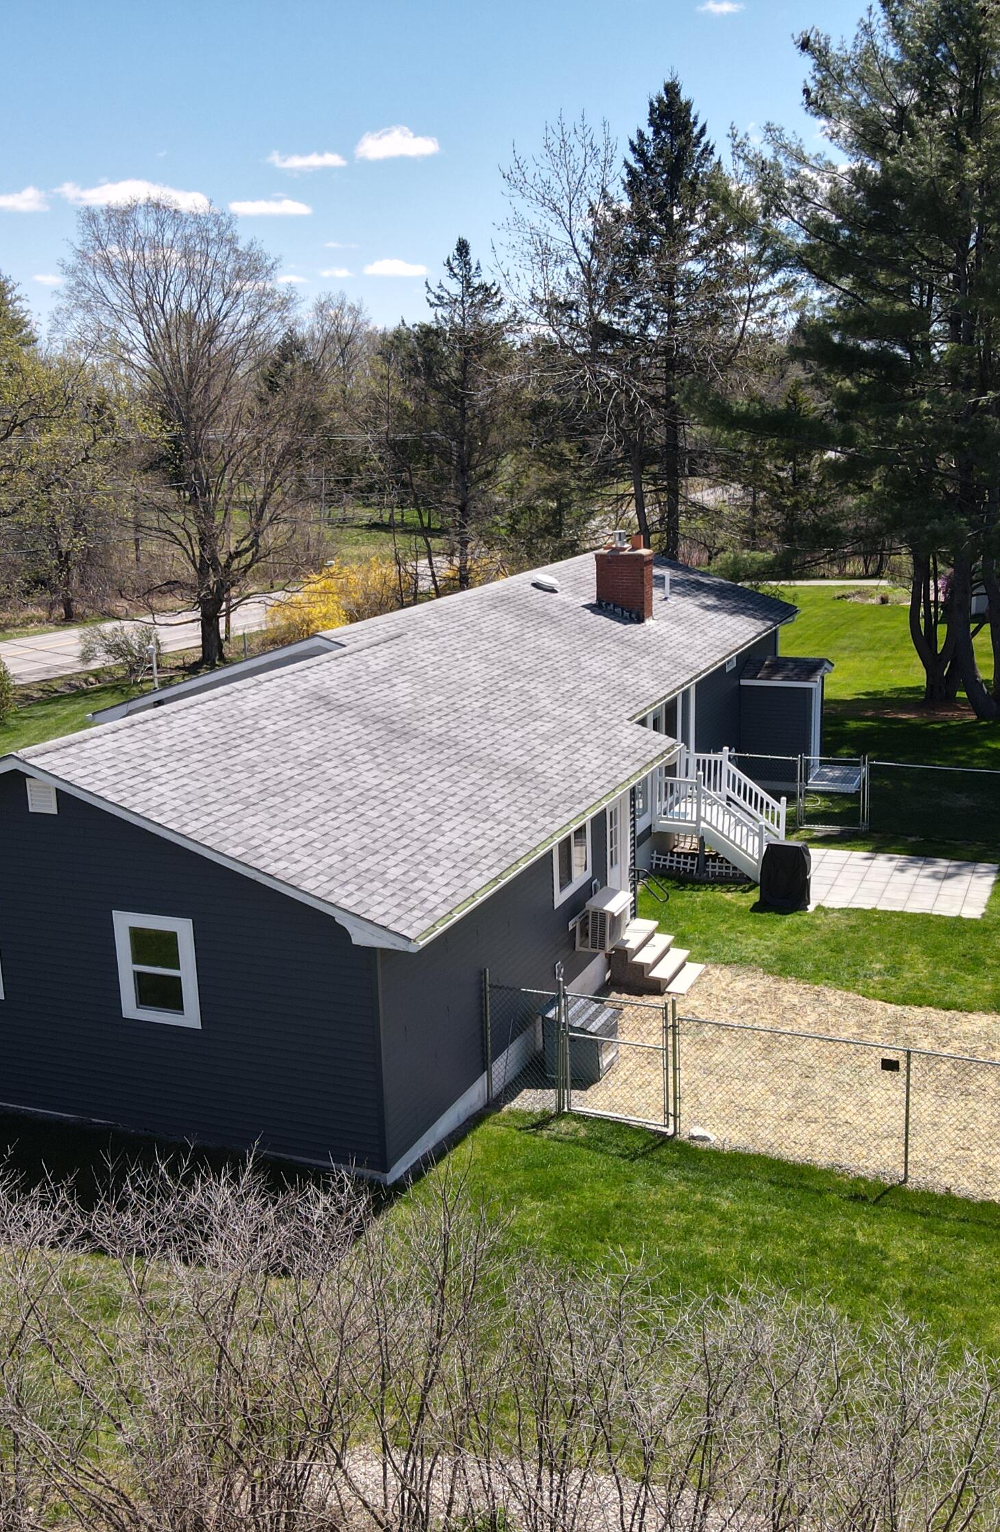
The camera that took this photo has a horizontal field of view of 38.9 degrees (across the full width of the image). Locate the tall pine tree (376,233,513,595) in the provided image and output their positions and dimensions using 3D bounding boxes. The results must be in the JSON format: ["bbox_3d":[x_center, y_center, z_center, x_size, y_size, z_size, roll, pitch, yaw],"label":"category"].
[{"bbox_3d":[-2.463,-16.796,69.905,6.570,17.440,6.570,-2,13,0],"label":"tall pine tree"}]

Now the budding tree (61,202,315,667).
[{"bbox_3d":[-11.106,-11.694,51.282,8.910,16.330,8.910,3,14,22],"label":"budding tree"}]

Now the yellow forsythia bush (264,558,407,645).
[{"bbox_3d":[-6.700,-6.512,56.888,4.150,3.500,5.530,3,14,22],"label":"yellow forsythia bush"}]

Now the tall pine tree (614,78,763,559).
[{"bbox_3d":[9.967,-22.822,75.989,7.720,25.780,7.720,3,14,22],"label":"tall pine tree"}]

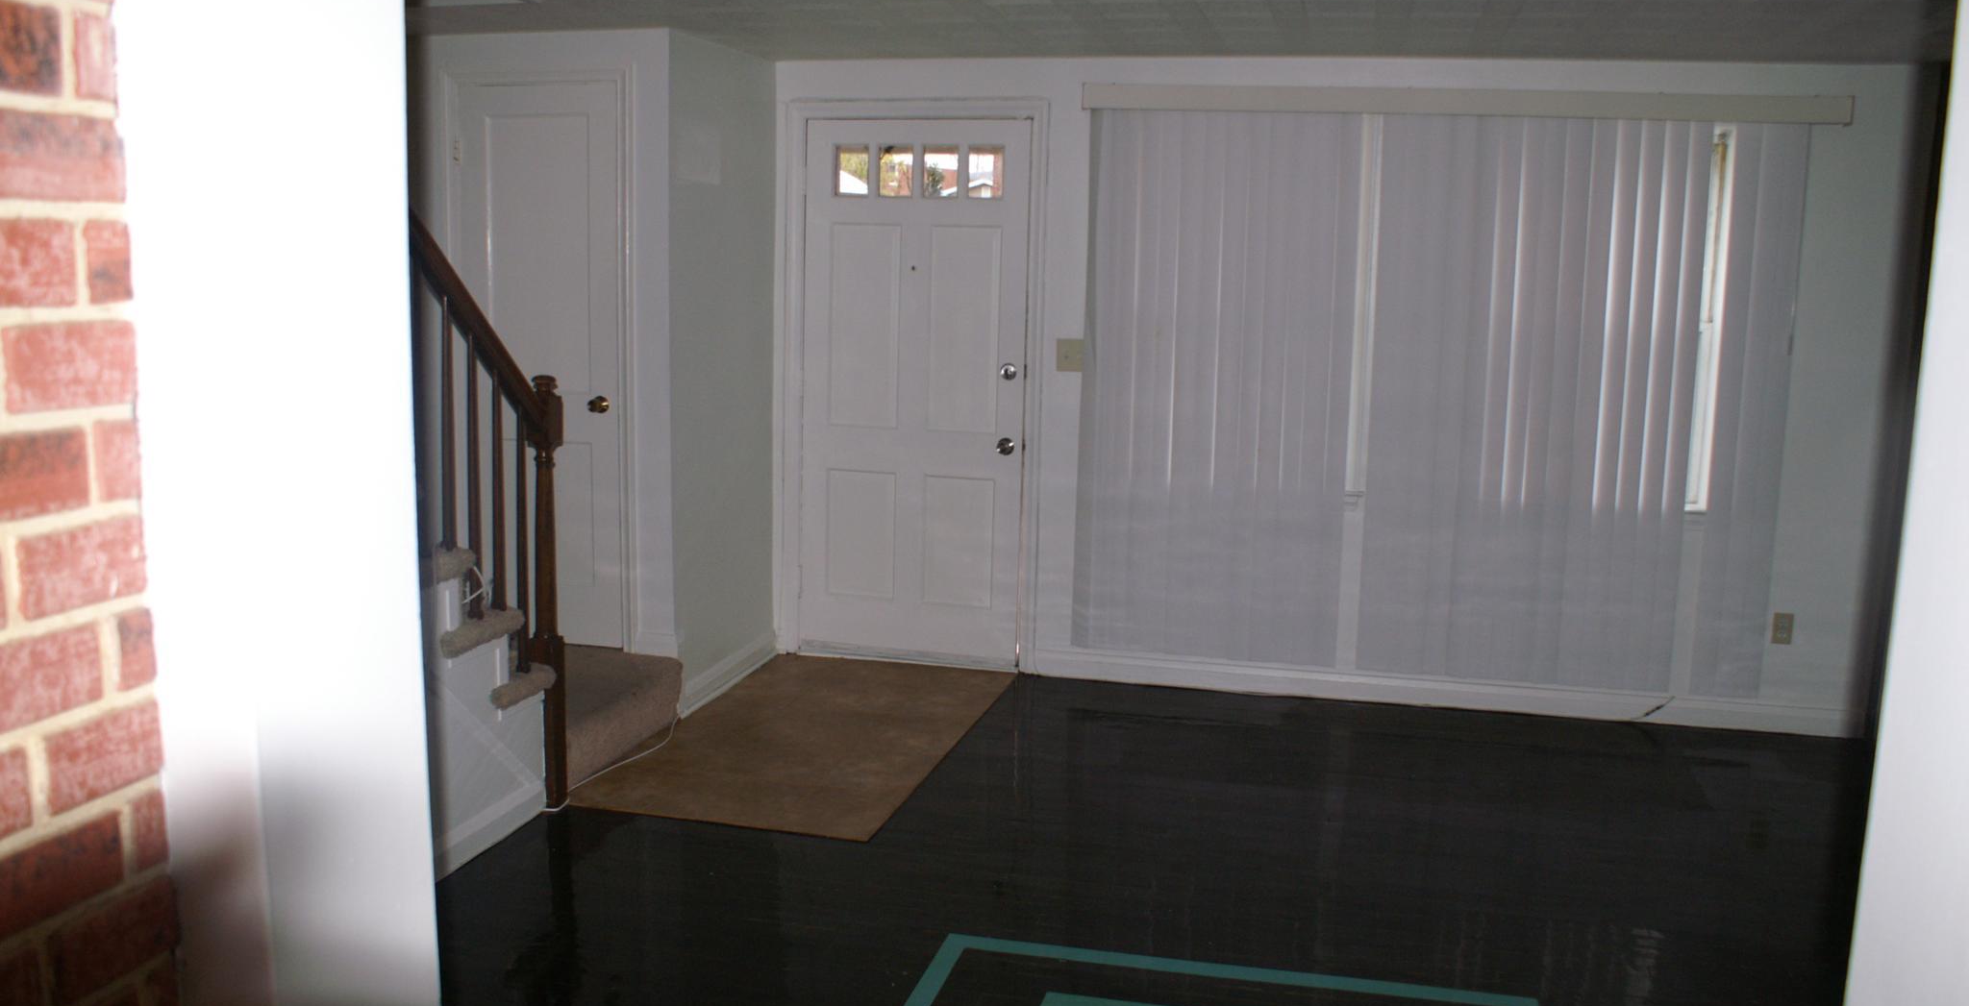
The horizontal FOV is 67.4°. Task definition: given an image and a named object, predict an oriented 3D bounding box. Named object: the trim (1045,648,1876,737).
[{"bbox_3d":[1.573,0.682,5.379,2.950,0.110,0.022,3,9,13],"label":"trim"}]

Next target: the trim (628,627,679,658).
[{"bbox_3d":[-1.122,0.482,5.017,0.172,0.092,0.022,3,9,13],"label":"trim"}]

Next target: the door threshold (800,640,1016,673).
[{"bbox_3d":[-0.307,0.612,5.824,0.890,0.040,0.070,3,9,13],"label":"door threshold"}]

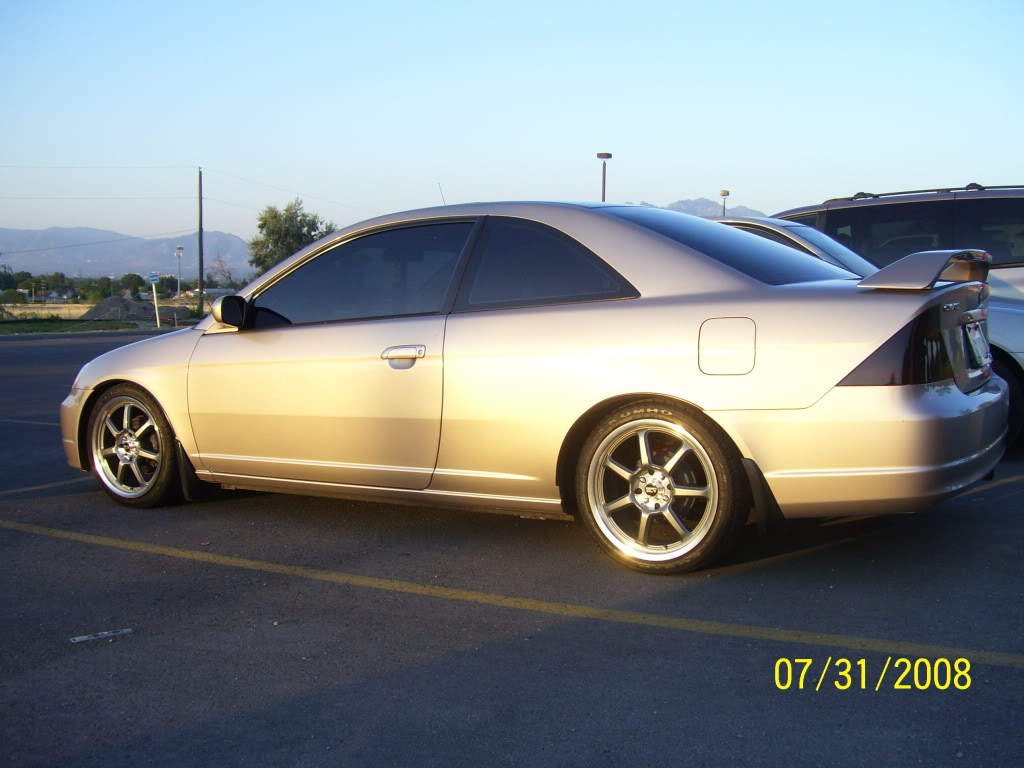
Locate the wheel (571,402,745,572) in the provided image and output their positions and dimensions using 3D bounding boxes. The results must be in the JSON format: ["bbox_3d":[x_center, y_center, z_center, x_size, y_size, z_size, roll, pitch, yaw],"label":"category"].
[{"bbox_3d":[0.510,0.341,3.679,0.598,0.598,0.210,2,6,32],"label":"wheel"}]

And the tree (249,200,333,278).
[{"bbox_3d":[-15.898,-9.758,80.000,6.400,7.500,6.200,-1,5,0],"label":"tree"}]

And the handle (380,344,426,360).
[{"bbox_3d":[-0.411,-0.118,4.092,0.215,0.060,0.050,2,6,32],"label":"handle"}]

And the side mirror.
[{"bbox_3d":[-1.168,-0.300,4.506,0.115,0.130,0.185,2,6,32],"label":"side mirror"}]

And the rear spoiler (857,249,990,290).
[{"bbox_3d":[1.520,-0.401,3.832,0.320,0.135,1.140,2,6,32],"label":"rear spoiler"}]

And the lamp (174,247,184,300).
[{"bbox_3d":[-39.552,-13.243,130.000,0.900,6.500,0.900,-1,5,0],"label":"lamp"}]

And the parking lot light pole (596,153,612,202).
[{"bbox_3d":[4.342,-7.103,51.299,0.600,7.300,0.600,1,5,20],"label":"parking lot light pole"}]

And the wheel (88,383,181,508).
[{"bbox_3d":[-1.704,0.281,5.077,0.598,0.598,0.210,2,6,33],"label":"wheel"}]

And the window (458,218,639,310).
[{"bbox_3d":[0.150,-0.446,3.900,0.760,0.400,0.070,2,-18,32],"label":"window"}]

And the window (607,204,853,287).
[{"bbox_3d":[0.870,-0.548,4.229,0.860,0.110,1.200,26,18,28],"label":"window"}]

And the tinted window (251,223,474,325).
[{"bbox_3d":[-0.617,-0.433,4.381,1.000,0.440,0.070,2,-18,32],"label":"tinted window"}]

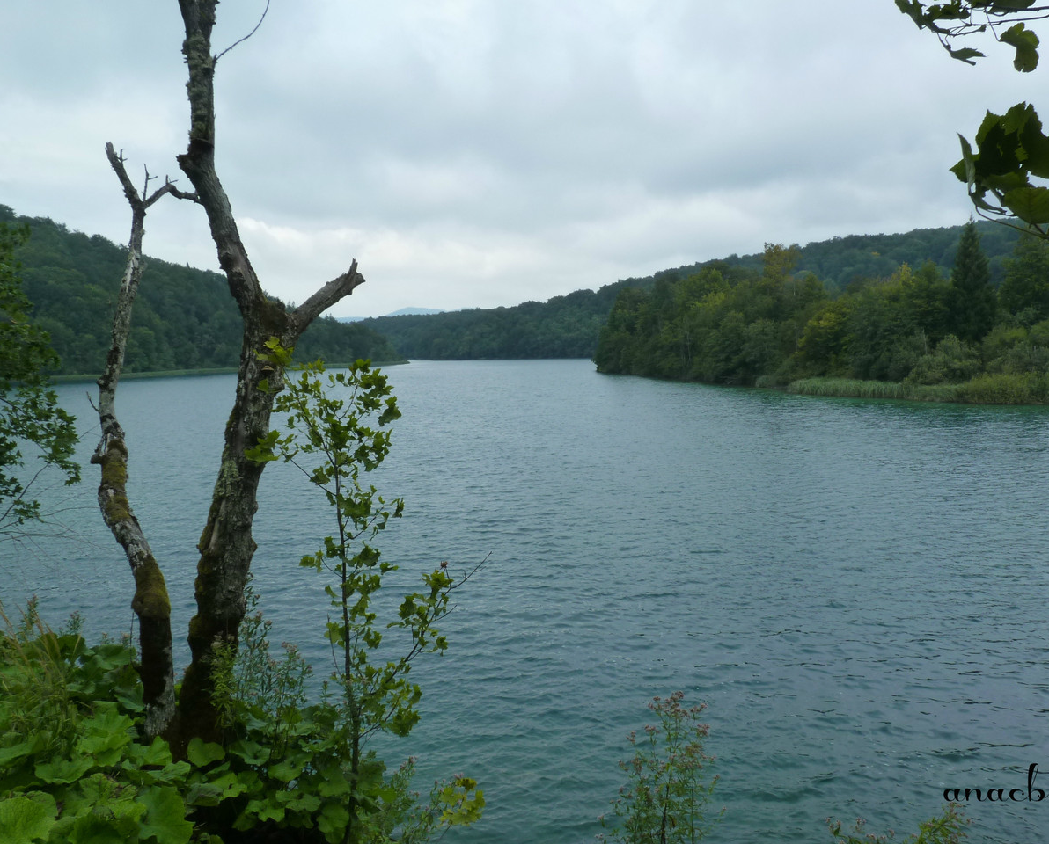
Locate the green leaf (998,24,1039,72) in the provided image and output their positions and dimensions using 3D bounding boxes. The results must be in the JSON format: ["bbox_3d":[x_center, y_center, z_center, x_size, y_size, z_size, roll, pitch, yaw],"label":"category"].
[{"bbox_3d":[1.097,-0.831,1.950,0.080,0.100,0.050,1,5,18],"label":"green leaf"}]

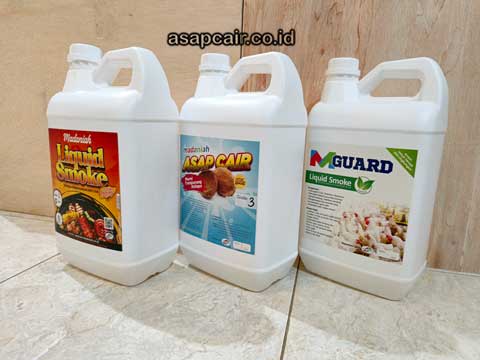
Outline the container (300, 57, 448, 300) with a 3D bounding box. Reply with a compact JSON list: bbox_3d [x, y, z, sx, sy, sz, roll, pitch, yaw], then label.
[{"bbox_3d":[0.202,-0.014,0.495,0.181,0.335,0.123,10,13,37],"label":"container"}]

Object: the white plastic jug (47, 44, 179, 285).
[{"bbox_3d":[-0.193,-0.030,0.498,0.181,0.335,0.123,8,12,27],"label":"white plastic jug"}]

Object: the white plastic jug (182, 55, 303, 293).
[{"bbox_3d":[0.001,-0.023,0.501,0.181,0.335,0.123,10,13,36],"label":"white plastic jug"}]

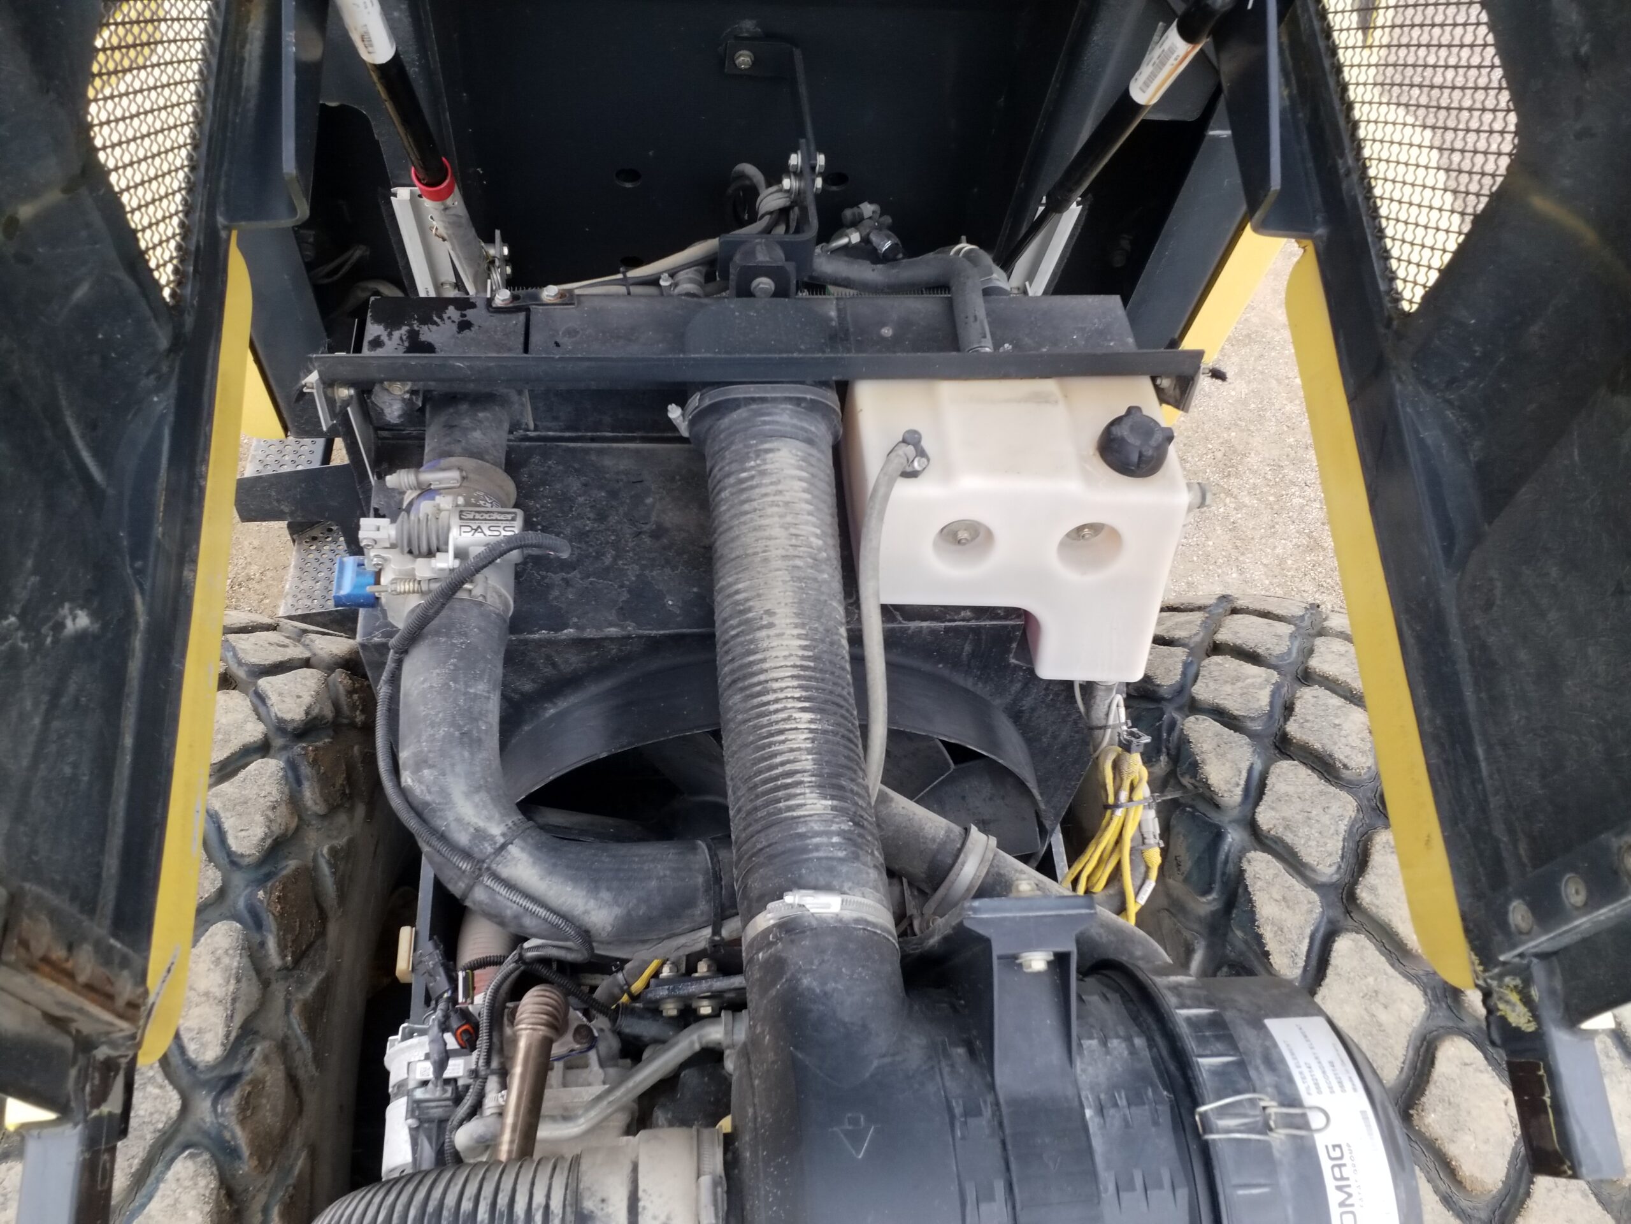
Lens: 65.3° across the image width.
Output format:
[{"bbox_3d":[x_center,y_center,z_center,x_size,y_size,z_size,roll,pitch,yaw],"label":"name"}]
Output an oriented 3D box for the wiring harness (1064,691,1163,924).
[{"bbox_3d":[0.322,0.212,1.380,0.100,0.270,0.080,-2,35,2],"label":"wiring harness"}]

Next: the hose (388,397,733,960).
[{"bbox_3d":[-0.215,0.050,1.180,0.290,0.160,0.530,0,63,0],"label":"hose"}]

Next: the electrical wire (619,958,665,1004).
[{"bbox_3d":[-0.173,0.371,1.270,0.012,0.012,0.055,42,102,12],"label":"electrical wire"}]

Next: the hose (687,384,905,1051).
[{"bbox_3d":[-0.020,0.060,1.105,0.138,0.140,0.590,-5,60,-3],"label":"hose"}]

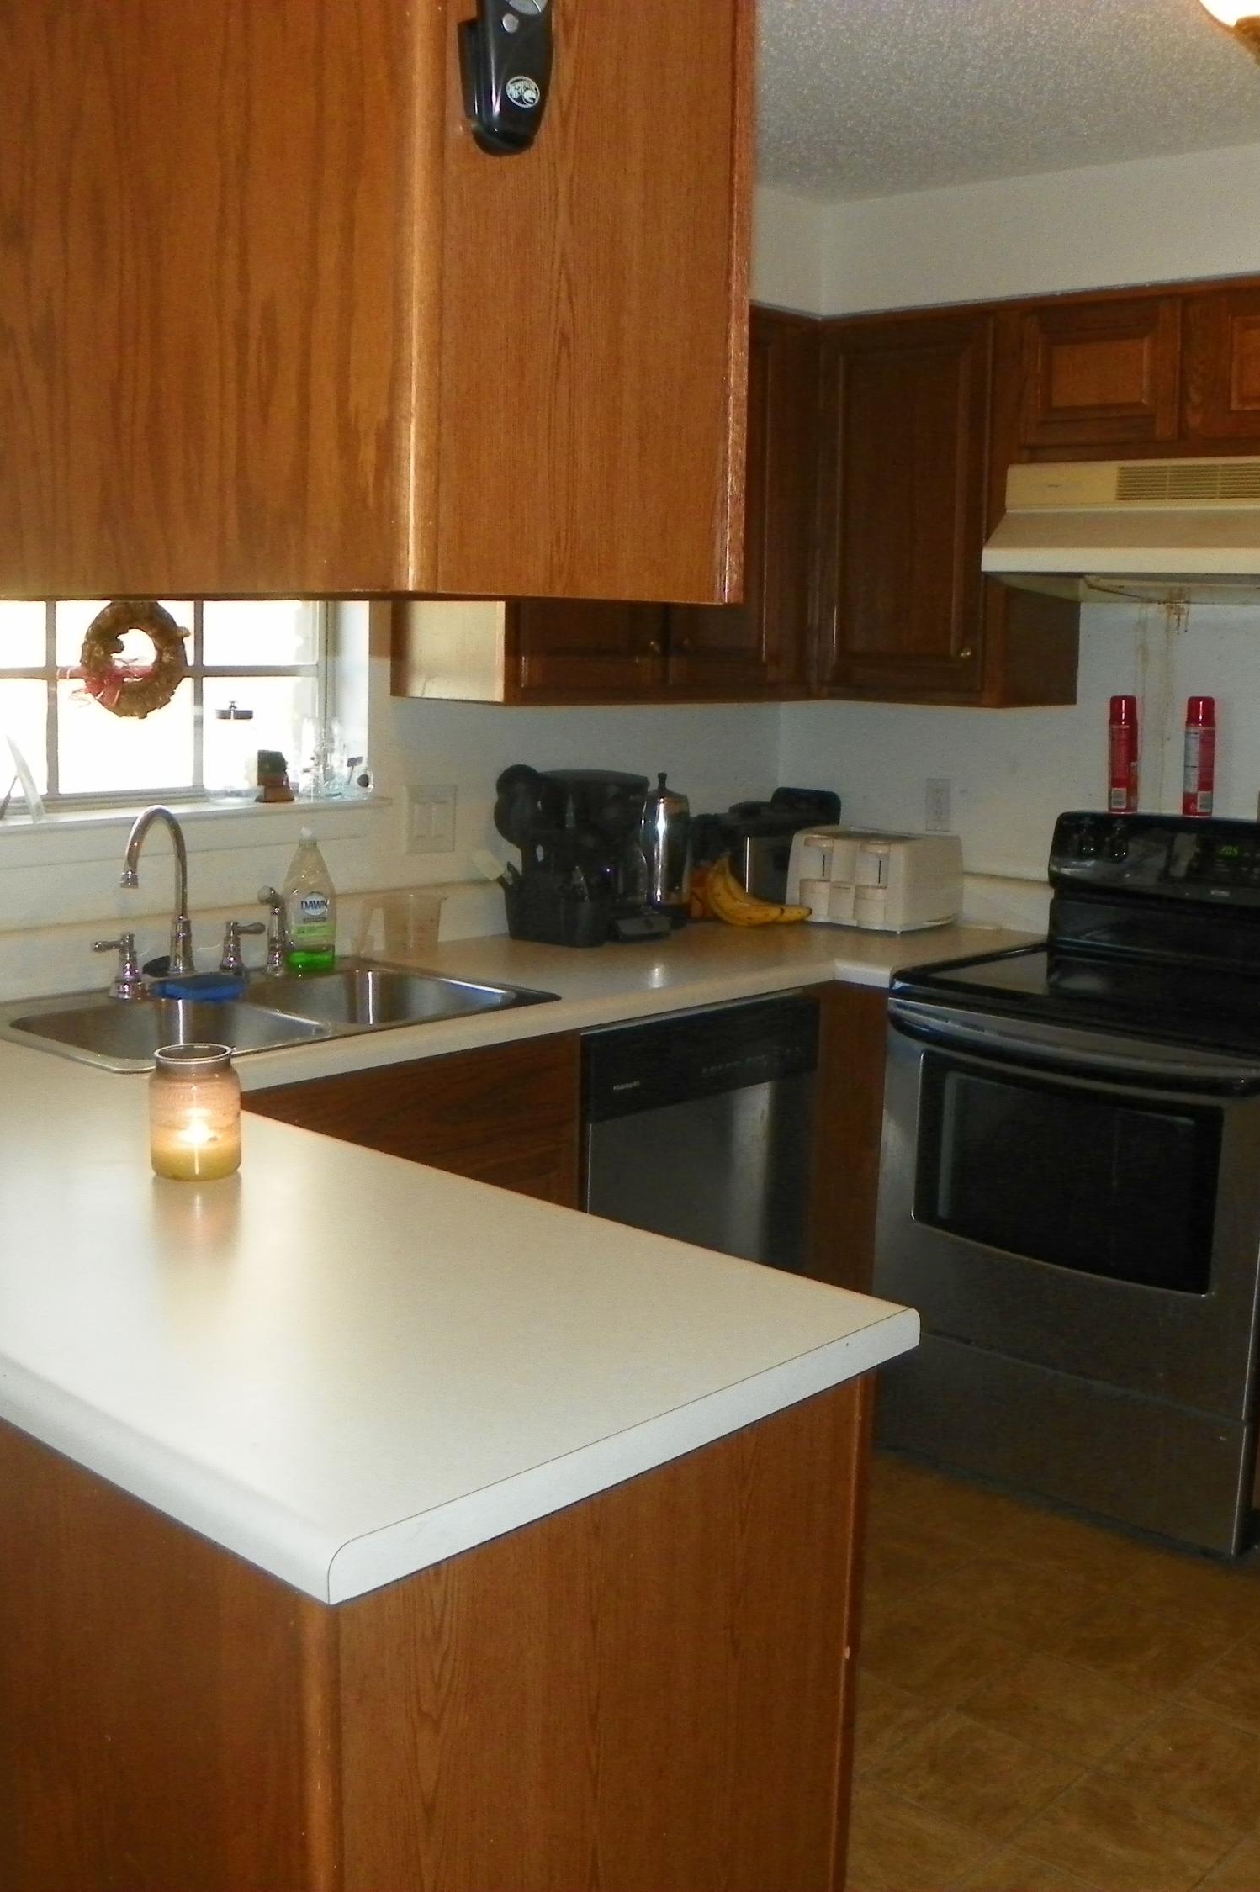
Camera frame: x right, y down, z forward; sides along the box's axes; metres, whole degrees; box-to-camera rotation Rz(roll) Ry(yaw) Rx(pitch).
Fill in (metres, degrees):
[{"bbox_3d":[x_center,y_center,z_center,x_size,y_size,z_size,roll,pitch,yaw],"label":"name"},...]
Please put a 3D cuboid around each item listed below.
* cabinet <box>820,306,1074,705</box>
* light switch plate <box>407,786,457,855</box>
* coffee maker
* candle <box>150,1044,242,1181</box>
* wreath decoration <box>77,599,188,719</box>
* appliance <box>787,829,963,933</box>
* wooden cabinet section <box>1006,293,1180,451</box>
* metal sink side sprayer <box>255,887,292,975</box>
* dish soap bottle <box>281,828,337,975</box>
[{"bbox_3d":[0.637,-0.871,3.836,0.476,0.772,0.312,9,12,42],"label":"cabinet"},{"bbox_3d":[-0.375,-0.241,3.623,0.010,0.122,0.117,9,12,42],"label":"light switch plate"},{"bbox_3d":[-0.077,-0.183,3.725,0.228,0.342,0.292,9,12,42],"label":"coffee maker"},{"bbox_3d":[-0.474,0.181,2.073,0.099,0.133,0.099,1,9,0],"label":"candle"},{"bbox_3d":[-0.849,-0.498,3.235,0.055,0.215,0.202,9,12,42],"label":"wreath decoration"},{"bbox_3d":[0.533,-0.147,4.100,0.300,0.192,0.252,9,12,42],"label":"appliance"},{"bbox_3d":[0.932,-1.041,3.522,0.360,0.265,0.310,9,12,42],"label":"wooden cabinet section"},{"bbox_3d":[-0.609,-0.025,3.246,0.038,0.150,0.060,8,11,33],"label":"metal sink side sprayer"},{"bbox_3d":[-0.556,-0.078,3.318,0.095,0.245,0.060,-2,10,-19],"label":"dish soap bottle"}]

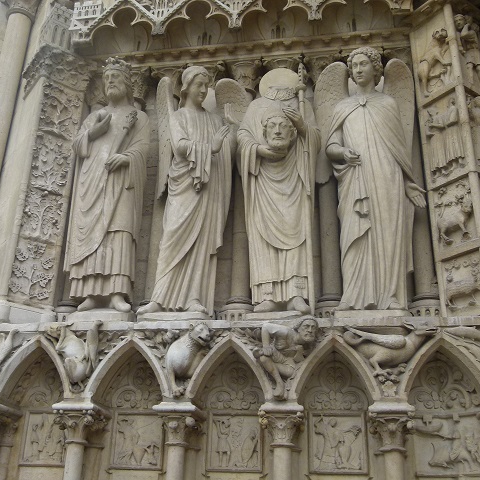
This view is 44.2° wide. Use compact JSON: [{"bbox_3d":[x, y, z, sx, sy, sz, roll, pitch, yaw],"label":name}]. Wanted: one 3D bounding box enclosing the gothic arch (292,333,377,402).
[{"bbox_3d":[0.606,0.844,3.816,0.539,0.434,0.280,-2,-23,8],"label":"gothic arch"}]

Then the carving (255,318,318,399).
[{"bbox_3d":[0.300,0.757,3.771,0.430,0.510,0.300,2,-23,-3],"label":"carving"}]

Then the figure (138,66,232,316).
[{"bbox_3d":[-0.379,-0.462,4.727,0.740,2.300,0.540,2,-23,-3],"label":"figure"}]

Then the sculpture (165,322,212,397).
[{"bbox_3d":[-0.335,0.782,3.864,0.330,0.480,0.300,6,-23,-10],"label":"sculpture"}]

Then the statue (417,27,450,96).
[{"bbox_3d":[1.477,-1.343,4.522,0.120,0.502,0.297,16,-27,-31],"label":"statue"}]

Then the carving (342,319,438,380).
[{"bbox_3d":[1.010,0.721,3.983,0.630,0.353,0.220,-2,-23,8],"label":"carving"}]

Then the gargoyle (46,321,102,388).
[{"bbox_3d":[-1.203,0.820,4.267,0.400,0.492,0.240,-2,-23,9],"label":"gargoyle"}]

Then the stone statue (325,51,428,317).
[{"bbox_3d":[1.077,-0.577,4.790,0.768,2.441,0.550,-2,-23,9],"label":"stone statue"}]

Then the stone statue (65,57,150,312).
[{"bbox_3d":[-1.035,-0.525,4.819,0.620,2.380,0.480,-3,-23,10],"label":"stone statue"}]

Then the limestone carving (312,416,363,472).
[{"bbox_3d":[0.657,1.385,4.036,0.350,0.375,0.080,-2,-23,9],"label":"limestone carving"}]

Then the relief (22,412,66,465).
[{"bbox_3d":[-1.380,1.418,4.235,0.337,0.358,0.070,-2,-23,8],"label":"relief"}]

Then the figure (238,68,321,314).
[{"bbox_3d":[0.322,-0.474,4.878,0.694,2.358,0.530,-2,-23,9],"label":"figure"}]

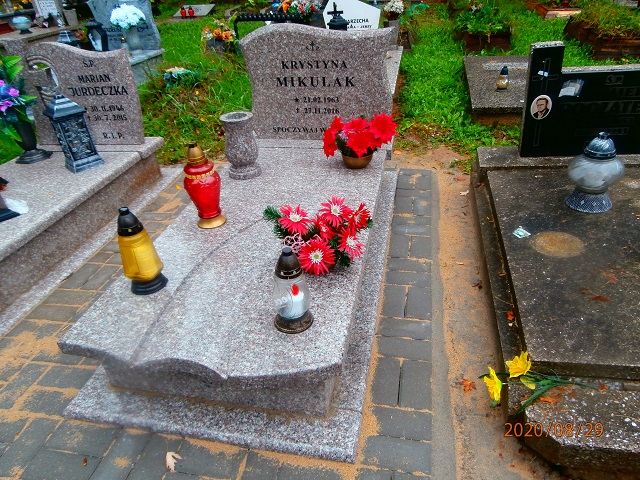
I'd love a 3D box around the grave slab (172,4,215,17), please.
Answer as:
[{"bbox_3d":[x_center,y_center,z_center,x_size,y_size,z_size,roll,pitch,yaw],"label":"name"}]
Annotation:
[{"bbox_3d":[-3.055,-5.574,10.800,0.760,0.240,0.500,3,34,12],"label":"grave slab"}]

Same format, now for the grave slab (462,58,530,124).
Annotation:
[{"bbox_3d":[1.745,-1.410,4.025,0.810,0.160,1.800,3,34,12],"label":"grave slab"}]

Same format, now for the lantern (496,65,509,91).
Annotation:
[{"bbox_3d":[1.486,-1.308,3.581,0.100,0.210,0.100,3,34,12],"label":"lantern"}]

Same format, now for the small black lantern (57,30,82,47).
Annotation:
[{"bbox_3d":[-2.580,-1.944,4.614,0.220,0.420,0.220,3,34,12],"label":"small black lantern"}]

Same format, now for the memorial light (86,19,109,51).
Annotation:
[{"bbox_3d":[-2.642,-2.399,5.327,0.190,0.470,0.190,3,34,12],"label":"memorial light"}]

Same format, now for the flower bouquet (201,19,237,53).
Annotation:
[{"bbox_3d":[-1.441,-2.897,6.300,0.450,0.420,0.360,3,34,12],"label":"flower bouquet"}]

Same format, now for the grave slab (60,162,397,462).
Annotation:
[{"bbox_3d":[-0.196,0.025,1.947,0.940,0.310,1.665,3,34,12],"label":"grave slab"}]

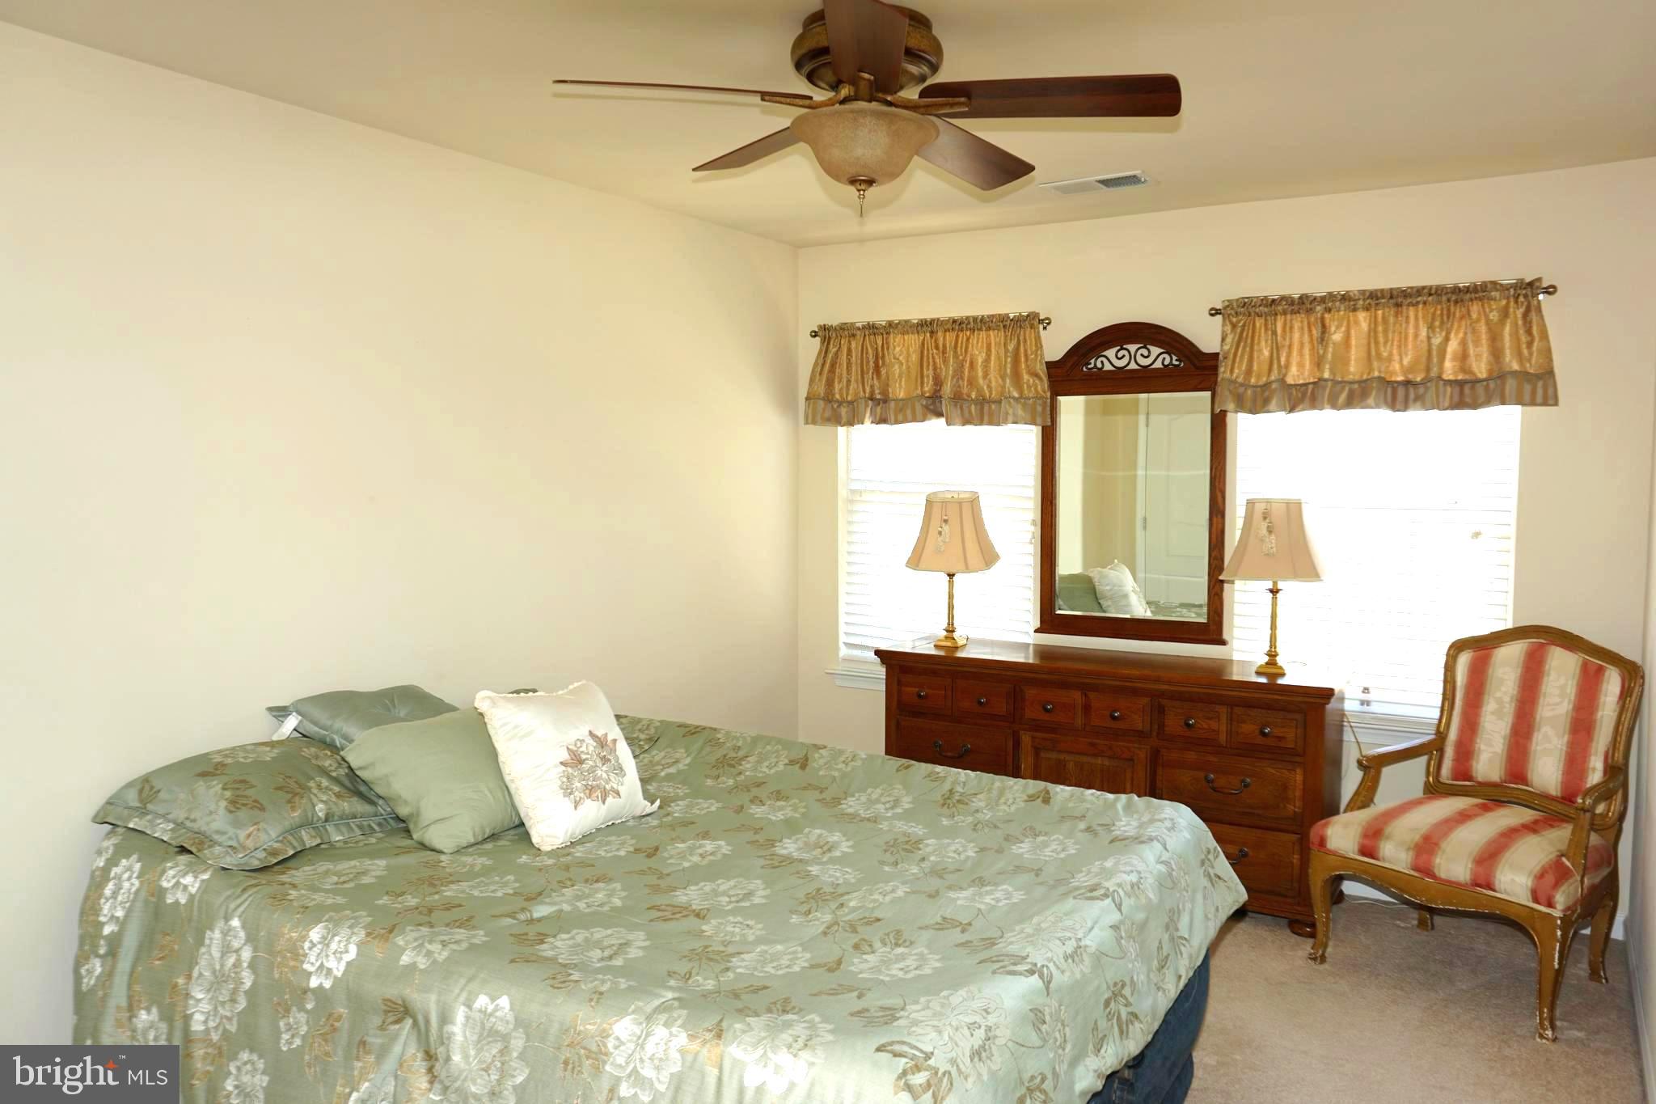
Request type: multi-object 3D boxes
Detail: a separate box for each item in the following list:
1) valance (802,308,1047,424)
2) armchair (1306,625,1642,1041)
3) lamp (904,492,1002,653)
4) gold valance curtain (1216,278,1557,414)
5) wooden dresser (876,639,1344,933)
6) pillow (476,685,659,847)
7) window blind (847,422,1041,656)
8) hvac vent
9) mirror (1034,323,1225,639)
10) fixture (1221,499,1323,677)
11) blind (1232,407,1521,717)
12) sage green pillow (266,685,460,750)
[{"bbox_3d":[0.375,-0.722,4.984,1.065,0.415,0.095,2,5,30],"label":"valance"},{"bbox_3d":[1.940,0.750,3.688,0.700,1.017,0.720,-3,5,-38],"label":"armchair"},{"bbox_3d":[0.473,0.064,4.781,0.360,0.600,0.360,2,5,30],"label":"lamp"},{"bbox_3d":[1.825,-0.667,4.144,1.058,0.405,0.095,2,5,30],"label":"gold valance curtain"},{"bbox_3d":[0.988,0.794,4.481,1.610,0.818,0.450,2,5,30],"label":"wooden dresser"},{"bbox_3d":[-0.624,0.497,2.991,0.140,0.400,0.390,-44,-21,25],"label":"pillow"},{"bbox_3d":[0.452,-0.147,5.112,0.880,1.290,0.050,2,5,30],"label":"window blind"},{"bbox_3d":[0.879,-1.205,4.104,0.350,0.020,0.170,2,5,30],"label":"hvac vent"},{"bbox_3d":[1.135,-0.262,4.622,0.715,1.162,0.055,2,5,30],"label":"mirror"},{"bbox_3d":[1.503,0.110,4.194,0.350,0.590,0.350,2,5,30],"label":"fixture"},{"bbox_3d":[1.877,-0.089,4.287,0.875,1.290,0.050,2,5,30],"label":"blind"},{"bbox_3d":[-1.073,0.436,3.150,0.440,0.140,0.450,17,12,28],"label":"sage green pillow"}]

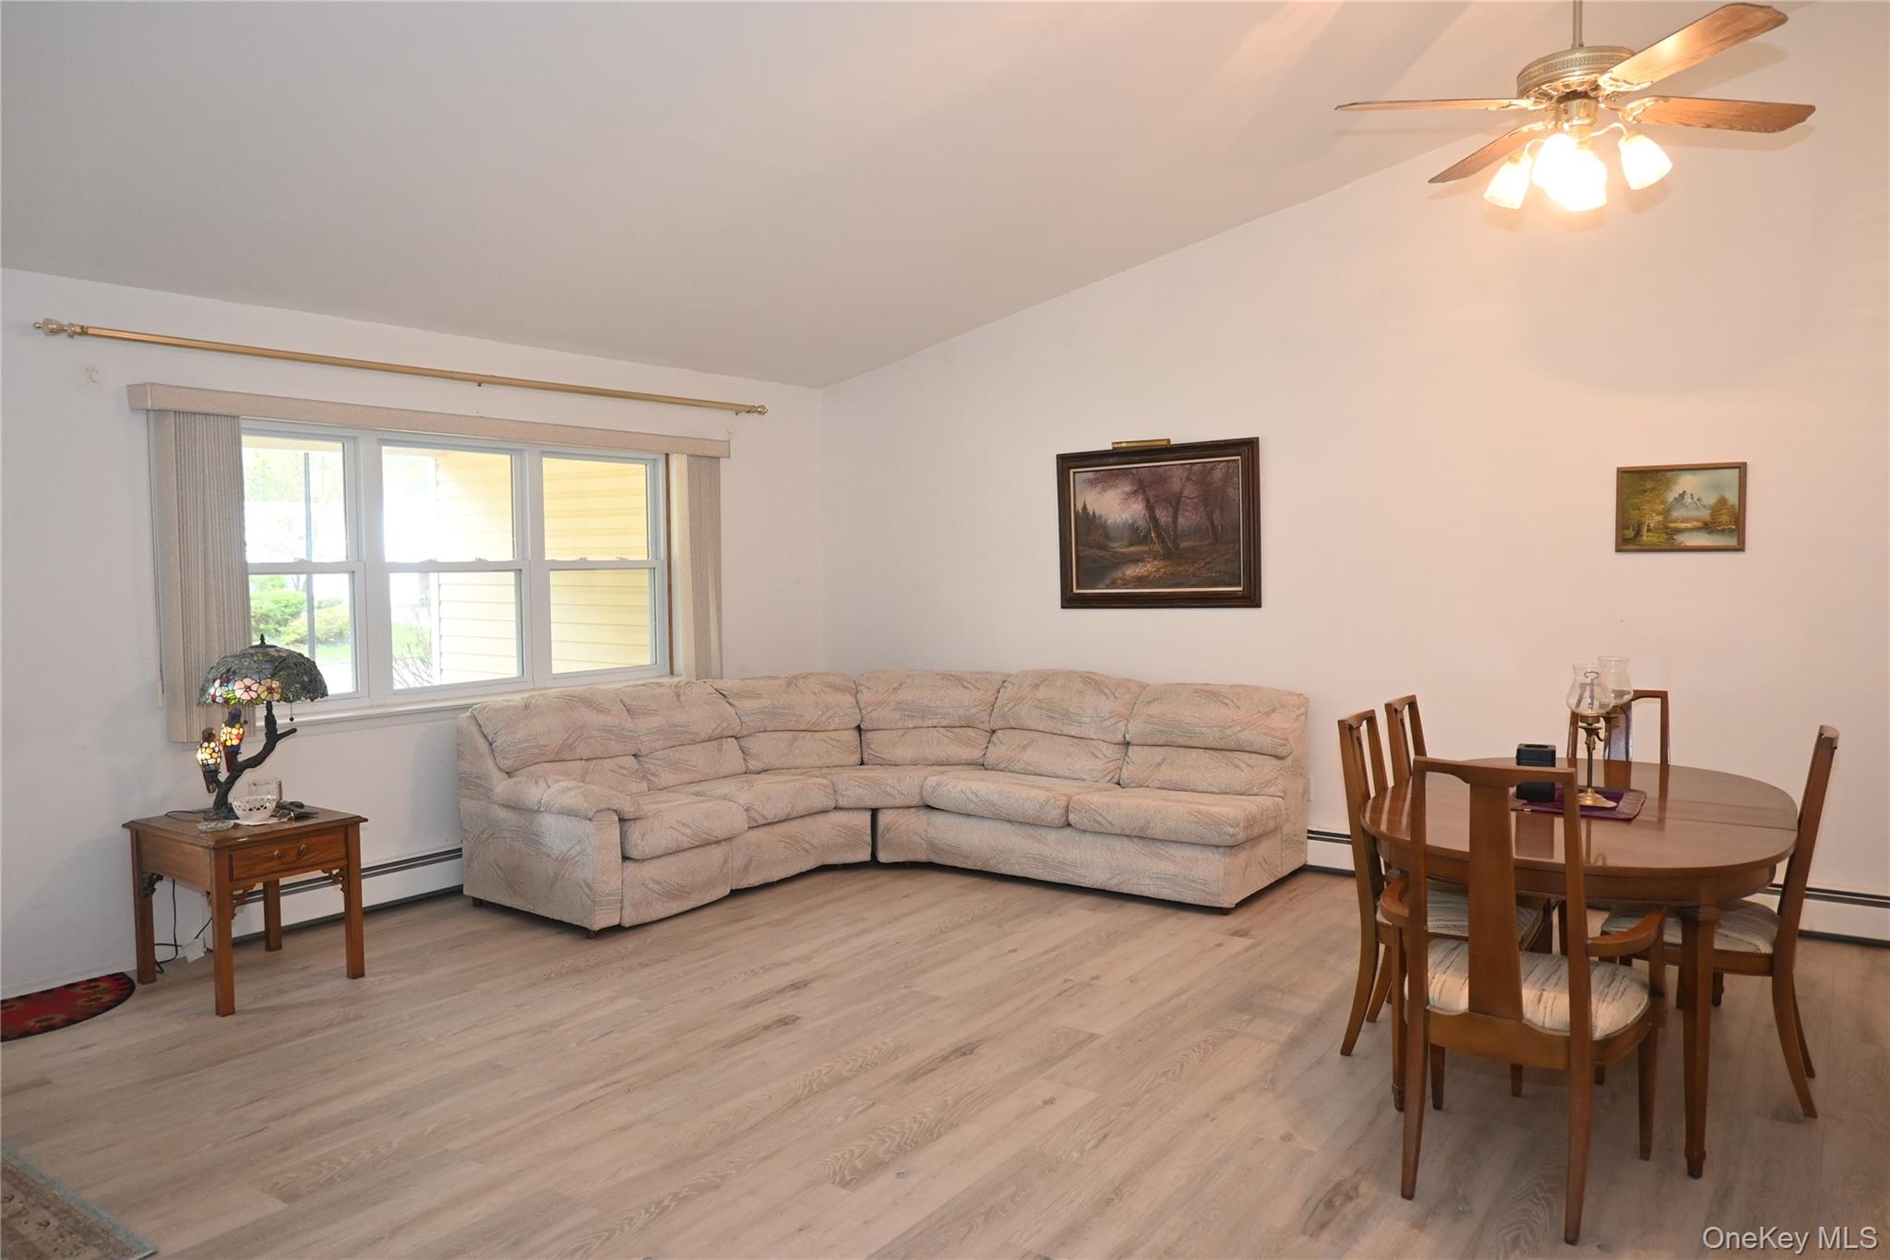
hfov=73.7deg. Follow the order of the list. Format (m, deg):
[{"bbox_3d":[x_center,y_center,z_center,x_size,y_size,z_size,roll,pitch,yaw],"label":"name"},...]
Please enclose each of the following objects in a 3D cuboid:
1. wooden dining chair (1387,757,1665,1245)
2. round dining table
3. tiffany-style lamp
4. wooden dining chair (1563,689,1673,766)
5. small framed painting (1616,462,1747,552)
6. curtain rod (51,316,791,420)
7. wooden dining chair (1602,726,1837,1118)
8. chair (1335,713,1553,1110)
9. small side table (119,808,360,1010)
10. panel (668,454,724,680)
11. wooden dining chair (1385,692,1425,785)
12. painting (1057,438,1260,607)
[{"bbox_3d":[1.316,0.764,2.894,0.563,0.990,0.573,1,4,37],"label":"wooden dining chair"},{"bbox_3d":[1.800,0.846,3.574,1.015,0.739,1.668,1,4,34],"label":"round dining table"},{"bbox_3d":[-2.419,0.341,4.489,0.422,0.633,0.412,-3,4,-38],"label":"tiffany-style lamp"},{"bbox_3d":[2.237,0.693,4.230,0.472,0.960,0.553,1,4,37],"label":"wooden dining chair"},{"bbox_3d":[2.838,-0.467,4.868,0.436,0.337,0.030,1,4,37],"label":"small framed painting"},{"bbox_3d":[-2.048,-1.132,5.670,0.090,0.065,3.497,1,4,37],"label":"curtain rod"},{"bbox_3d":[2.078,0.734,3.408,0.553,0.971,0.462,1,4,34],"label":"wooden dining chair"},{"bbox_3d":[1.439,0.738,3.587,0.553,0.965,0.462,1,4,34],"label":"chair"},{"bbox_3d":[-2.439,0.955,4.424,0.673,0.561,0.512,1,4,37],"label":"small side table"},{"bbox_3d":[-1.293,-0.323,6.709,0.101,1.206,0.241,1,4,37],"label":"panel"},{"bbox_3d":[1.706,0.714,3.958,0.553,0.965,0.462,1,4,37],"label":"wooden dining chair"},{"bbox_3d":[1.026,-0.502,6.218,1.100,0.799,0.050,1,4,37],"label":"painting"}]

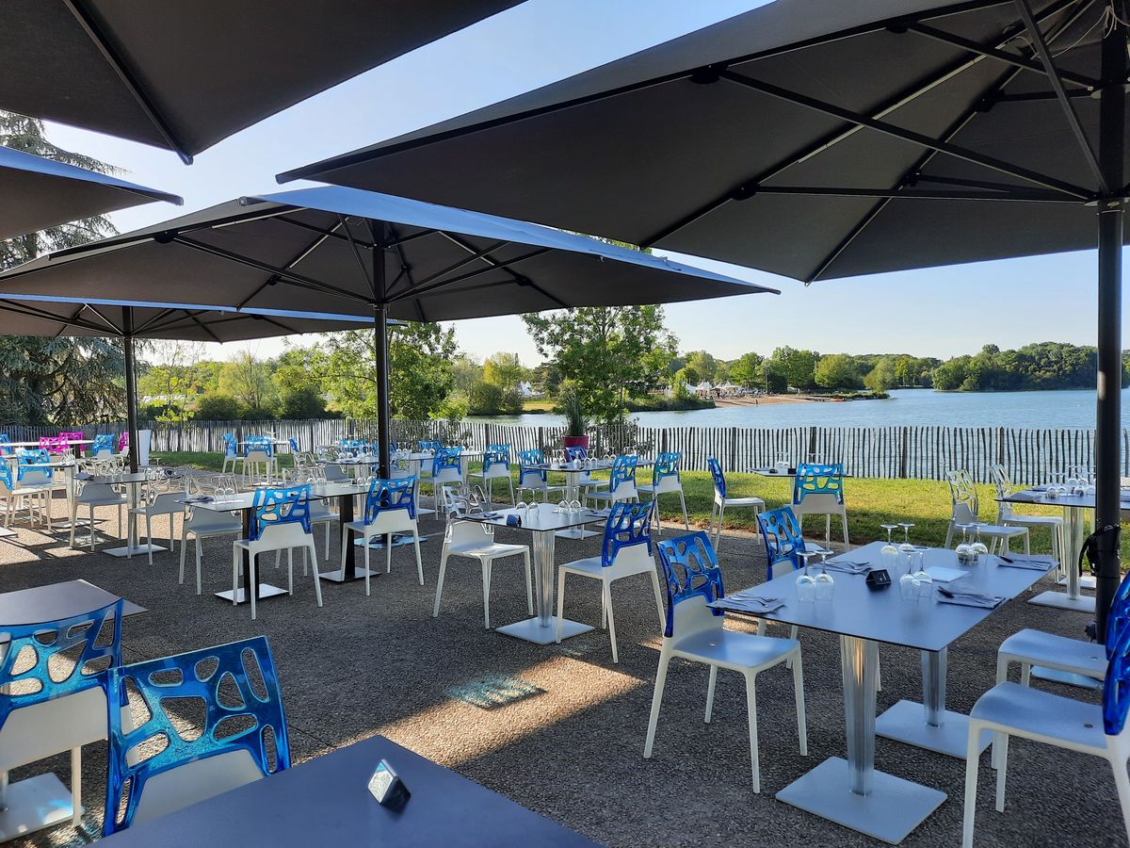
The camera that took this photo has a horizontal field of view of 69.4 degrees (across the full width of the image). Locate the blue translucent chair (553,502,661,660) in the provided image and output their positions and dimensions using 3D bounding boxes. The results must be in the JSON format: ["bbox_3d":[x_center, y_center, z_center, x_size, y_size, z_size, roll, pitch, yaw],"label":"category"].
[{"bbox_3d":[0.270,0.880,4.853,0.505,0.868,0.480,1,3,44],"label":"blue translucent chair"}]

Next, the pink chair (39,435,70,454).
[{"bbox_3d":[-8.617,0.676,13.718,0.500,0.885,0.515,-3,3,-43],"label":"pink chair"}]

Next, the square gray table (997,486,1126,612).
[{"bbox_3d":[3.553,0.887,5.685,0.793,0.724,0.793,1,3,45],"label":"square gray table"}]

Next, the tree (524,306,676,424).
[{"bbox_3d":[0.977,-2.170,22.000,4.400,7.000,4.400,-1,2,0],"label":"tree"}]

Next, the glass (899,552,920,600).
[{"bbox_3d":[1.250,0.549,2.962,0.069,0.172,0.069,1,3,42],"label":"glass"}]

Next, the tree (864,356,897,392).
[{"bbox_3d":[63.681,-9.424,165.000,6.800,7.800,6.800,-1,3,0],"label":"tree"}]

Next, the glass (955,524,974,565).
[{"bbox_3d":[1.786,0.530,3.641,0.081,0.168,0.081,-1,2,0],"label":"glass"}]

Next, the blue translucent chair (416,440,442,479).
[{"bbox_3d":[-1.748,0.673,11.524,0.505,0.868,0.480,1,3,44],"label":"blue translucent chair"}]

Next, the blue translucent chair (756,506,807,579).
[{"bbox_3d":[1.240,0.891,4.063,0.515,0.885,0.500,1,3,40],"label":"blue translucent chair"}]

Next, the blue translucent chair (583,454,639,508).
[{"bbox_3d":[0.480,0.754,8.443,0.500,0.853,0.485,1,3,43],"label":"blue translucent chair"}]

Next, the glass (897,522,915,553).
[{"bbox_3d":[1.501,0.527,3.585,0.075,0.176,0.075,-1,2,0],"label":"glass"}]

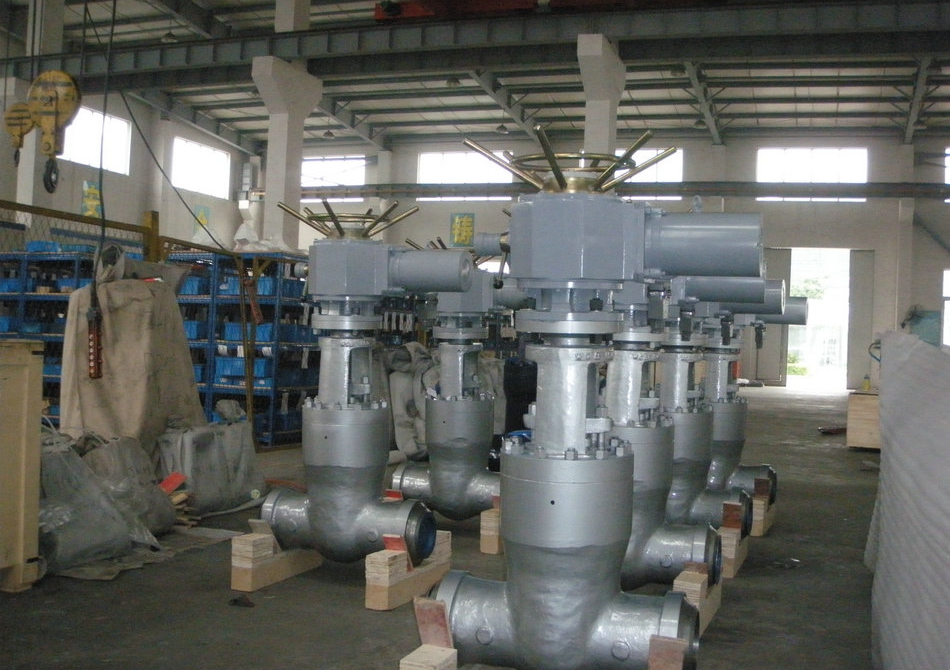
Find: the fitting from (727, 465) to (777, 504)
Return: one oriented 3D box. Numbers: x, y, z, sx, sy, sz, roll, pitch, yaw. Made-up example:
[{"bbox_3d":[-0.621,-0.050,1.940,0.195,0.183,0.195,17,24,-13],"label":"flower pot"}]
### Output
[{"bbox_3d":[2.505,1.330,9.257,0.351,0.369,0.369,2,-1,17],"label":"fitting"}]

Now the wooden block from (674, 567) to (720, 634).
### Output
[{"bbox_3d":[1.280,1.488,5.945,0.140,0.285,0.710,2,-1,20],"label":"wooden block"}]

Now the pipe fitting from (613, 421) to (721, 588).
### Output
[{"bbox_3d":[0.859,0.975,6.033,1.103,1.000,0.541,2,-1,17],"label":"pipe fitting"}]

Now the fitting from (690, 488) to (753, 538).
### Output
[{"bbox_3d":[1.802,1.285,7.539,0.351,0.369,0.369,2,-1,19],"label":"fitting"}]

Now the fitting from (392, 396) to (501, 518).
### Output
[{"bbox_3d":[-0.135,0.973,8.280,1.103,1.000,0.541,2,-1,18],"label":"fitting"}]

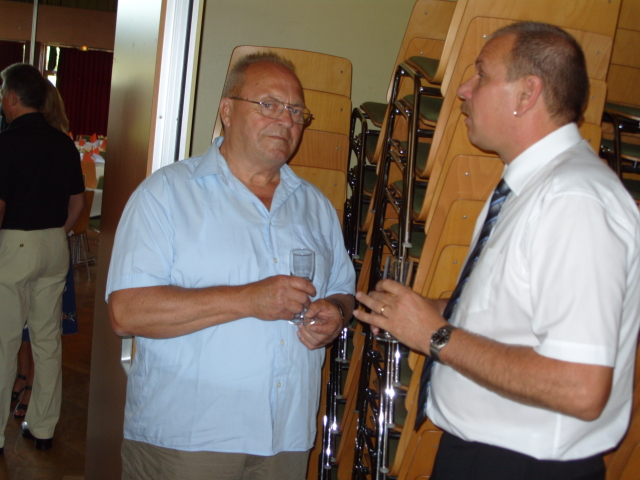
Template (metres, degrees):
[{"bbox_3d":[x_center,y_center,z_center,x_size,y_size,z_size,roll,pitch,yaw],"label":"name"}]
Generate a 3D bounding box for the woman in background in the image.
[{"bbox_3d":[-1.440,0.051,4.220,0.460,1.680,0.340,8,7,14],"label":"woman in background"}]

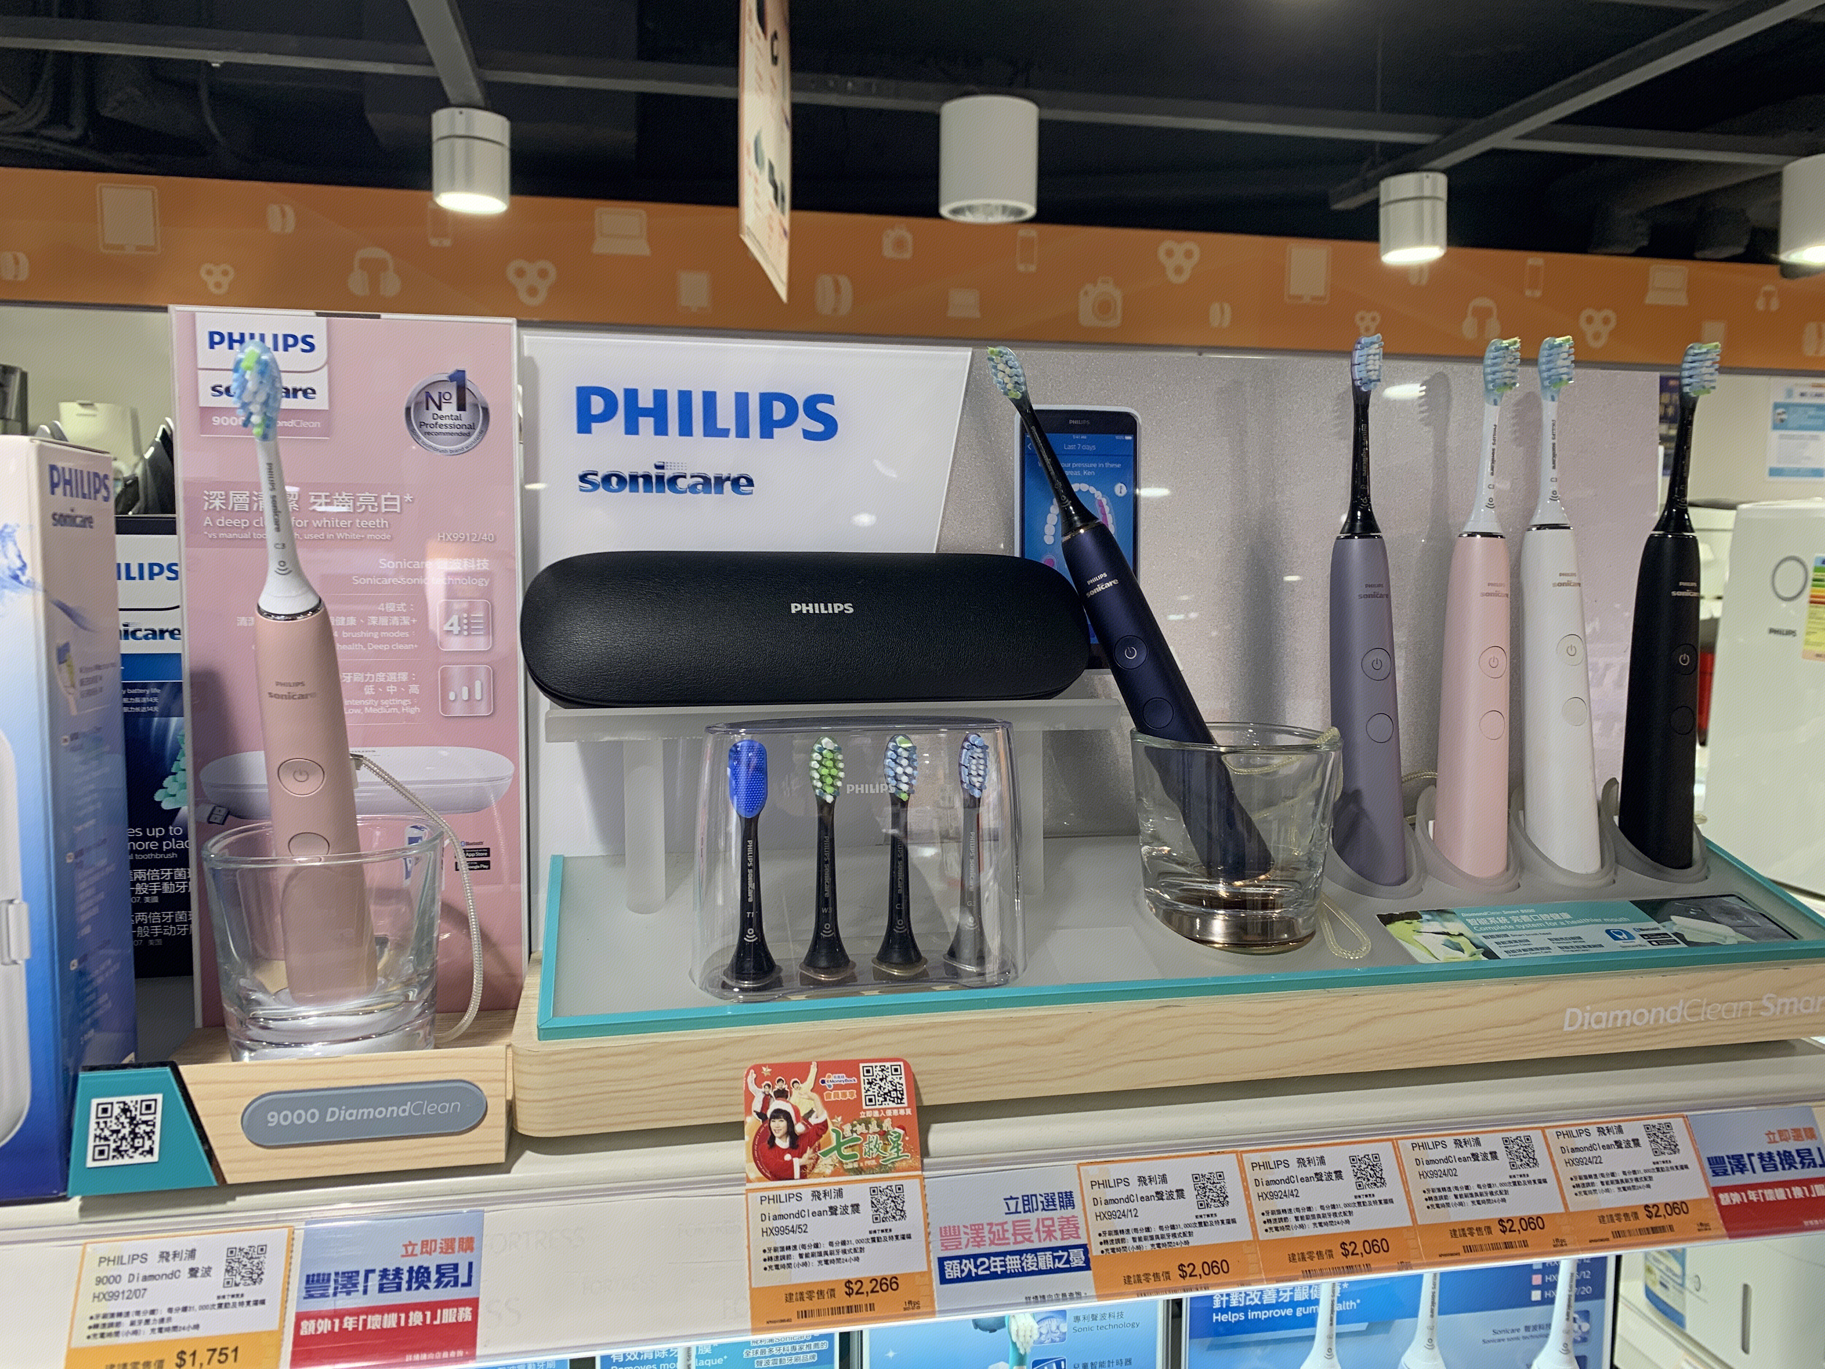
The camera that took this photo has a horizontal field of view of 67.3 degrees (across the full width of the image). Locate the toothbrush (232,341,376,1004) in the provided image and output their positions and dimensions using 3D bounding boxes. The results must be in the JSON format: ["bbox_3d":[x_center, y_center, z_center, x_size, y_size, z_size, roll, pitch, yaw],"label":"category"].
[{"bbox_3d":[-0.202,0.009,0.457,0.032,0.248,0.033,3,27,-10],"label":"toothbrush"}]

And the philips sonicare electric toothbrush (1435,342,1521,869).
[{"bbox_3d":[0.262,-0.031,0.628,0.032,0.249,0.033,-1,5,-13],"label":"philips sonicare electric toothbrush"}]

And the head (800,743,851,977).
[{"bbox_3d":[-0.032,0.064,0.514,0.019,0.091,0.021,-1,5,-13],"label":"head"}]

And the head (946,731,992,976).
[{"bbox_3d":[0.022,0.064,0.527,0.019,0.091,0.021,-1,6,-22],"label":"head"}]

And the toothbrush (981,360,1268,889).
[{"bbox_3d":[0.087,-0.036,0.591,0.031,0.252,0.032,-25,-13,15],"label":"toothbrush"}]

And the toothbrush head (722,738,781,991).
[{"bbox_3d":[-0.059,0.065,0.507,0.021,0.091,0.021,0,5,-11],"label":"toothbrush head"}]

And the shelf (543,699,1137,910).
[{"bbox_3d":[-0.033,0.046,0.570,0.227,0.080,0.070,-1,5,-13],"label":"shelf"}]

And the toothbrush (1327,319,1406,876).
[{"bbox_3d":[0.206,-0.030,0.618,0.032,0.248,0.033,-3,5,-10],"label":"toothbrush"}]

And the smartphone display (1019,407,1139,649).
[{"bbox_3d":[0.076,-0.067,0.625,0.060,0.120,0.008,-1,2,-13],"label":"smartphone display"}]

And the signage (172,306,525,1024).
[{"bbox_3d":[-0.214,-0.004,0.529,0.120,0.272,0.006,-1,5,-13],"label":"signage"}]

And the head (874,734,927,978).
[{"bbox_3d":[-0.004,0.064,0.521,0.019,0.091,0.021,-1,5,-16],"label":"head"}]

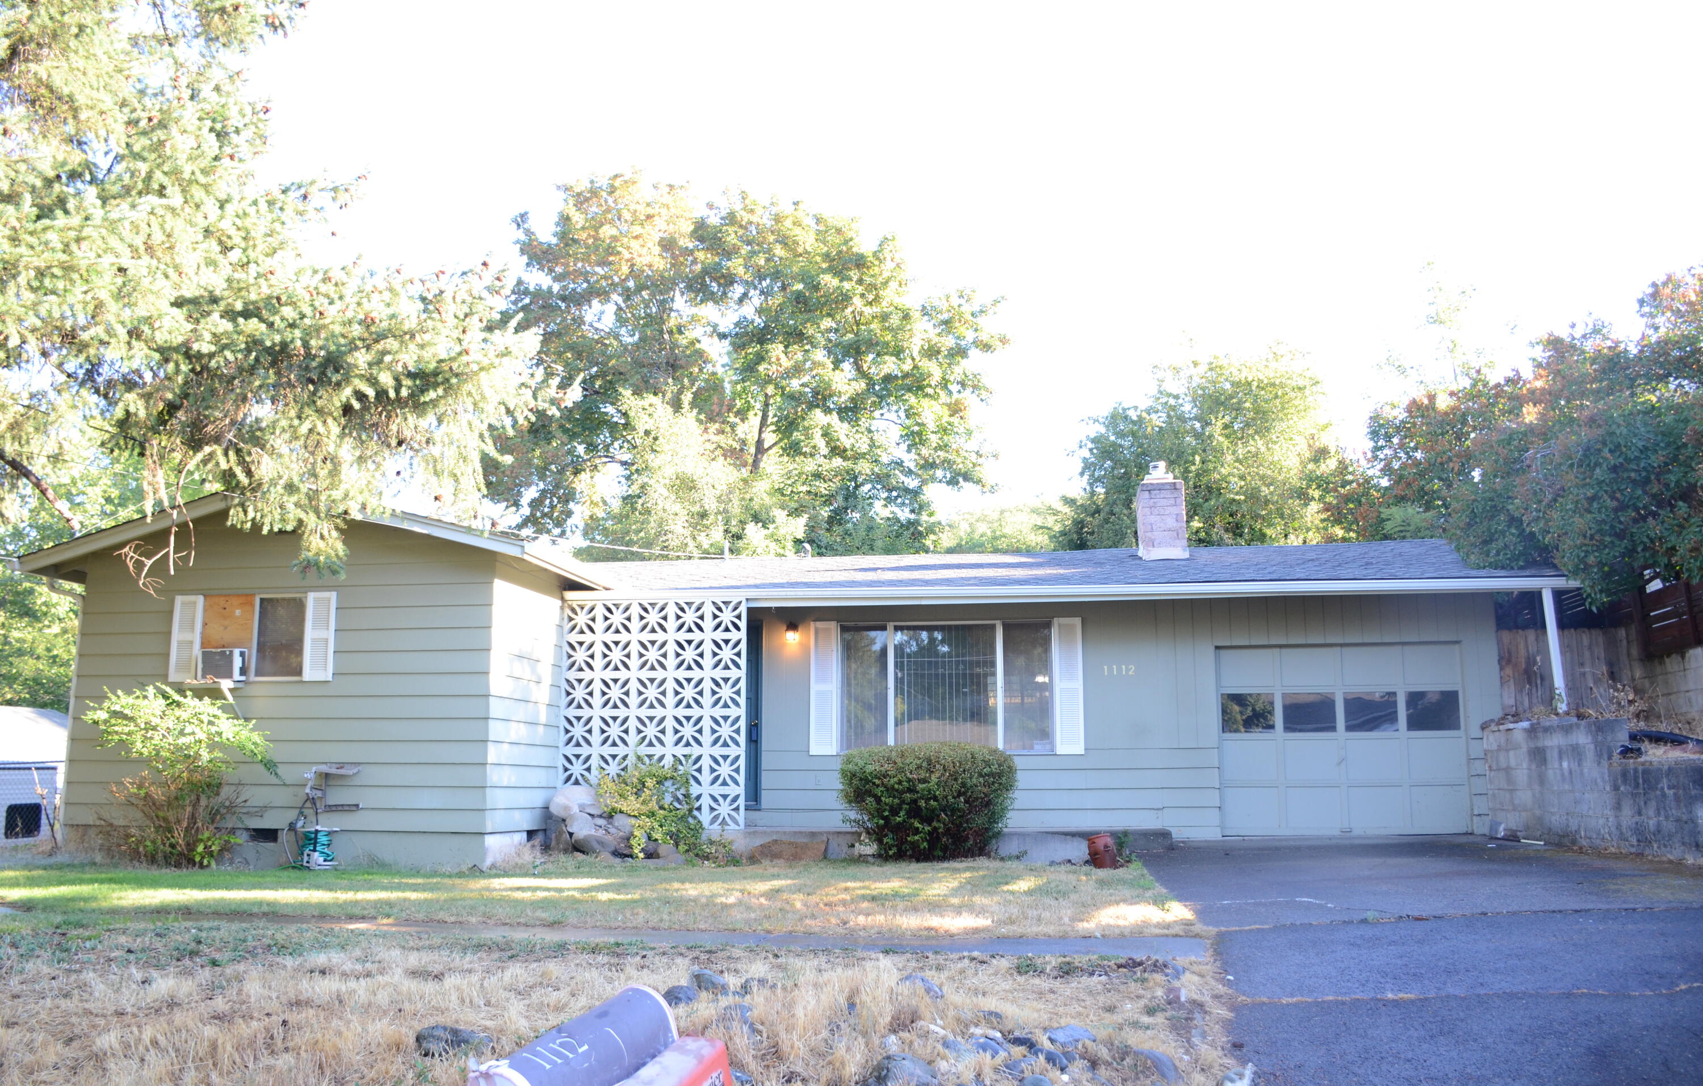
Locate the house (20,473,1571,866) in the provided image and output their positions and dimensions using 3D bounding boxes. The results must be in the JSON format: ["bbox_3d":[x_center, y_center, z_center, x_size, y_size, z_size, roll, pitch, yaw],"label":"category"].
[{"bbox_3d":[0.082,1.478,16.290,15.483,4.290,10.530,-1,-9,8],"label":"house"}]

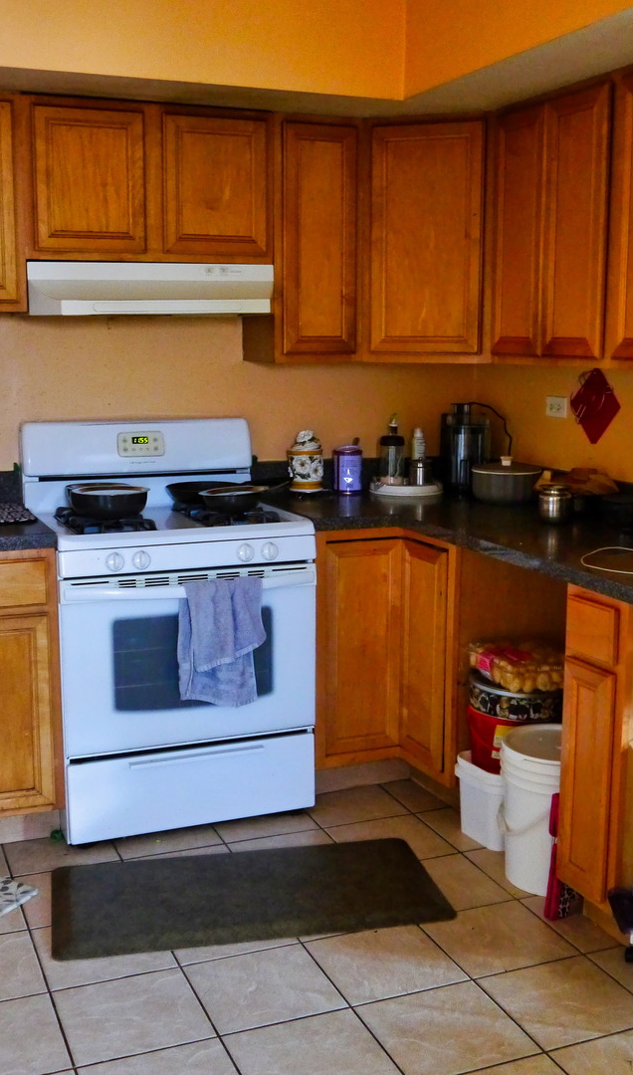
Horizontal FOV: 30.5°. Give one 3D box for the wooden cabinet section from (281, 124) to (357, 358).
[{"bbox_3d":[-0.035,-0.954,3.769,0.251,0.706,0.260,-4,11,-22],"label":"wooden cabinet section"}]

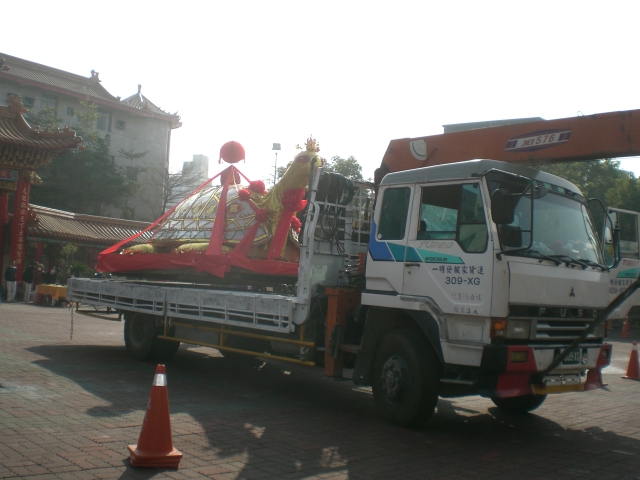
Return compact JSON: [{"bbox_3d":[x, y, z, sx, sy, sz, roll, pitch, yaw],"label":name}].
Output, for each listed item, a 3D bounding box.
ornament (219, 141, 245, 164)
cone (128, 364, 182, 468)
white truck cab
[{"bbox_3d":[-1.509,-1.492,11.976,0.430,0.400,0.430,3,-3,0],"label":"ornament"},{"bbox_3d":[-1.237,1.366,5.544,0.370,0.755,0.370,3,-3,-3],"label":"cone"},{"bbox_3d":[1.941,0.656,7.914,2.180,2.800,2.030,6,-4,-42],"label":"white truck cab"}]

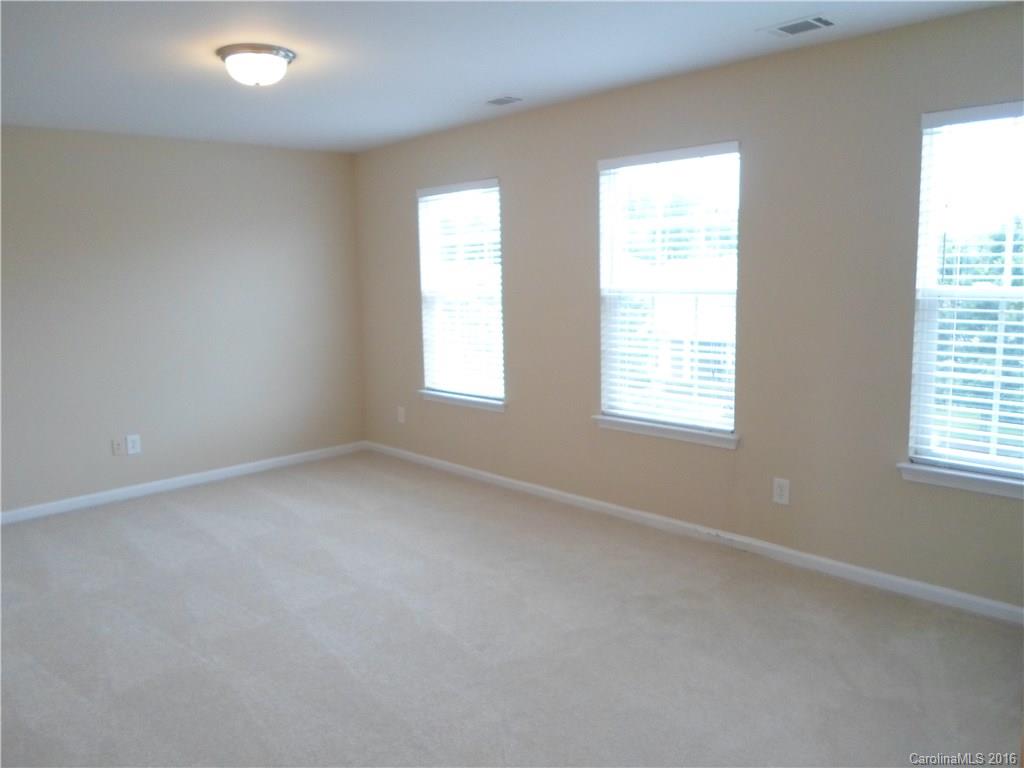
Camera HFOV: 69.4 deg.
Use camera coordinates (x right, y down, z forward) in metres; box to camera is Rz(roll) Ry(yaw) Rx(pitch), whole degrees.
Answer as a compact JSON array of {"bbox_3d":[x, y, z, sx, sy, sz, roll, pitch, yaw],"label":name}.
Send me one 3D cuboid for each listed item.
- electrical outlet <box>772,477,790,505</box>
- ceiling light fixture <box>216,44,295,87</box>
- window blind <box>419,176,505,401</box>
[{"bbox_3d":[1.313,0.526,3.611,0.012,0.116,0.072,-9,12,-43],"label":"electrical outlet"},{"bbox_3d":[-1.104,-1.367,3.220,0.340,0.135,0.340,-9,12,-43],"label":"ceiling light fixture"},{"bbox_3d":[-0.355,-0.624,5.241,0.100,1.530,0.910,-9,12,-43],"label":"window blind"}]

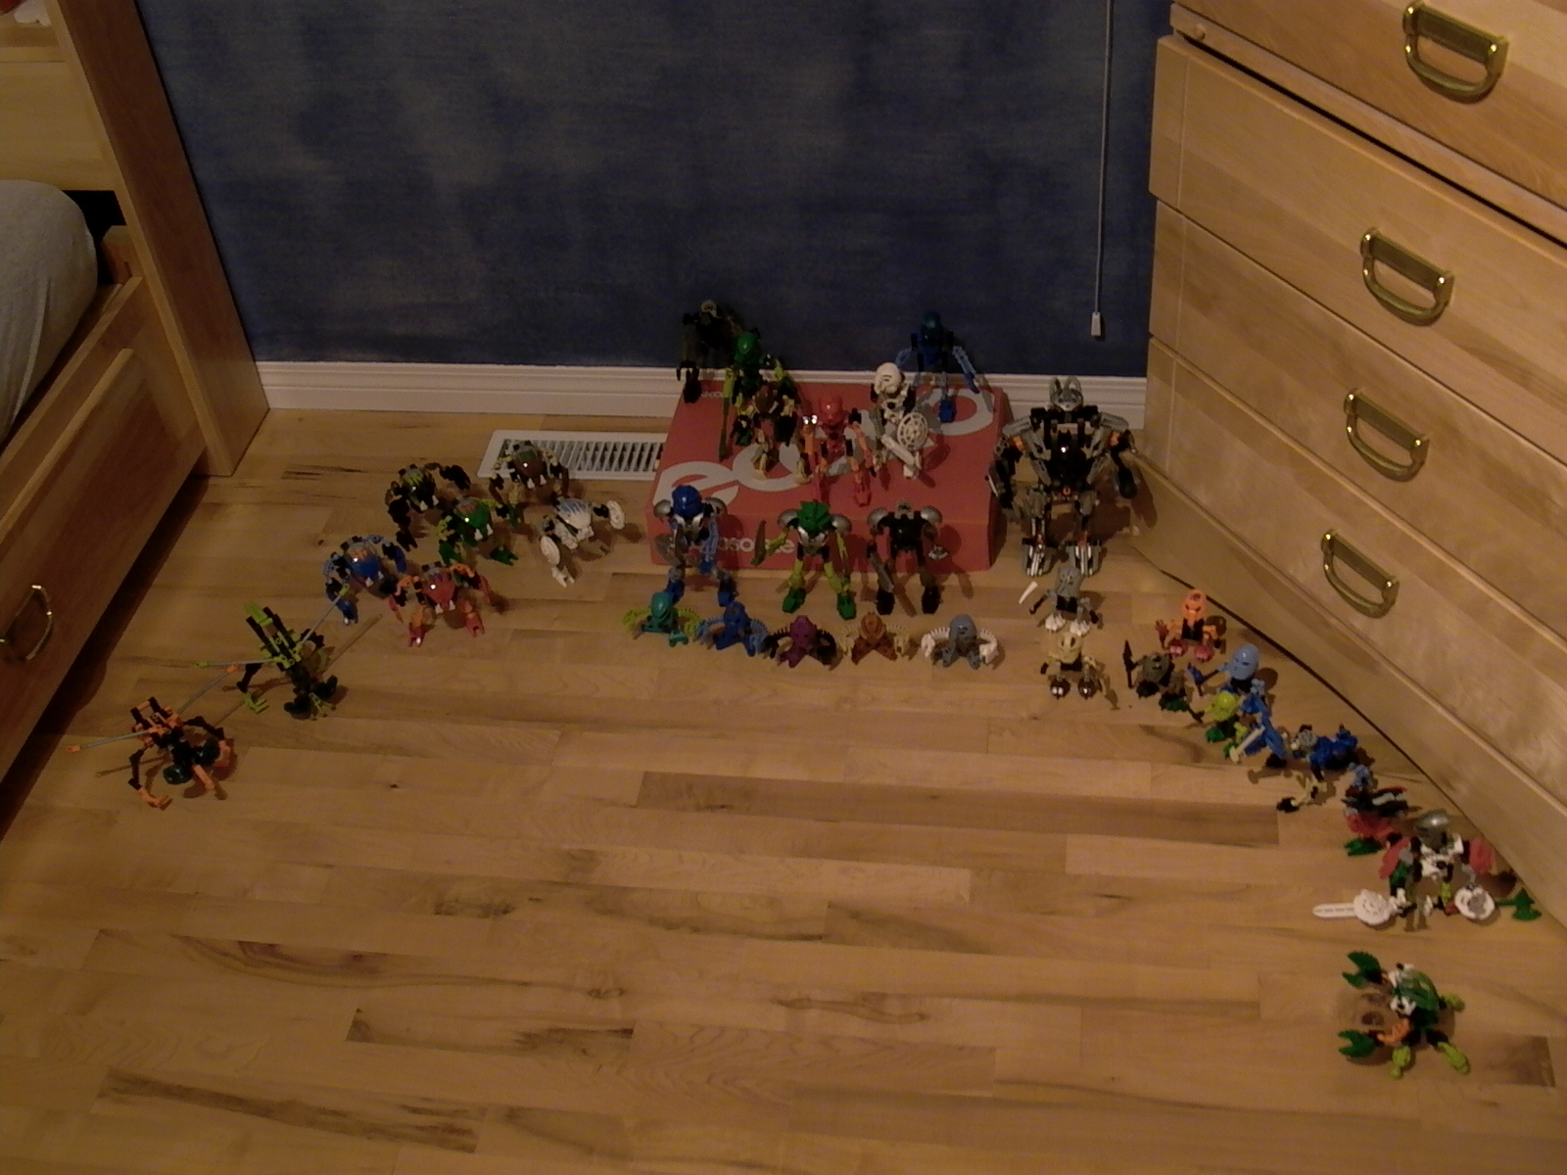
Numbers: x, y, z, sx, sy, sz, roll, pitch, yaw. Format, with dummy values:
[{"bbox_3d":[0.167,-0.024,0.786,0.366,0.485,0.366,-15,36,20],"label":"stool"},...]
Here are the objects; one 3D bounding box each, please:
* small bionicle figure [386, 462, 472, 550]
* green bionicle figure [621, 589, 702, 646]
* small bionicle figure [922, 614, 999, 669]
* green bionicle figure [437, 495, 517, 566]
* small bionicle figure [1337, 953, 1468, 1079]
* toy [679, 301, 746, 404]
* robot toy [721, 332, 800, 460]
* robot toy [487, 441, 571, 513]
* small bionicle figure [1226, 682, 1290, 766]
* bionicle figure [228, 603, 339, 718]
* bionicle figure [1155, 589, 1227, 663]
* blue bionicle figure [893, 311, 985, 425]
[{"bbox_3d":[-0.502,-0.135,2.440,0.118,0.088,0.082,-28,46,-23],"label":"small bionicle figure"},{"bbox_3d":[-0.156,0.039,2.231,0.095,0.063,0.055,2,41,10],"label":"green bionicle figure"},{"bbox_3d":[0.222,0.067,2.144,0.095,0.066,0.056,2,42,9],"label":"small bionicle figure"},{"bbox_3d":[-0.427,-0.090,2.397,0.110,0.085,0.090,-22,43,-17],"label":"green bionicle figure"},{"bbox_3d":[0.610,0.417,1.695,0.125,0.065,0.125,4,42,12],"label":"small bionicle figure"},{"bbox_3d":[-0.099,-0.358,2.577,0.106,0.165,0.081,2,42,9],"label":"toy"},{"bbox_3d":[-0.030,-0.268,2.350,0.100,0.175,0.080,2,41,10],"label":"robot toy"},{"bbox_3d":[-0.387,-0.185,2.610,0.109,0.093,0.096,-17,43,-12],"label":"robot toy"},{"bbox_3d":[0.544,0.169,1.982,0.080,0.078,0.060,-31,47,-25],"label":"small bionicle figure"},{"bbox_3d":[-0.635,0.094,2.206,0.125,0.090,0.140,-32,47,-27],"label":"bionicle figure"},{"bbox_3d":[0.504,0.041,2.130,0.088,0.085,0.050,9,43,17],"label":"bionicle figure"},{"bbox_3d":[0.210,-0.311,2.357,0.124,0.168,0.075,3,42,10],"label":"blue bionicle figure"}]

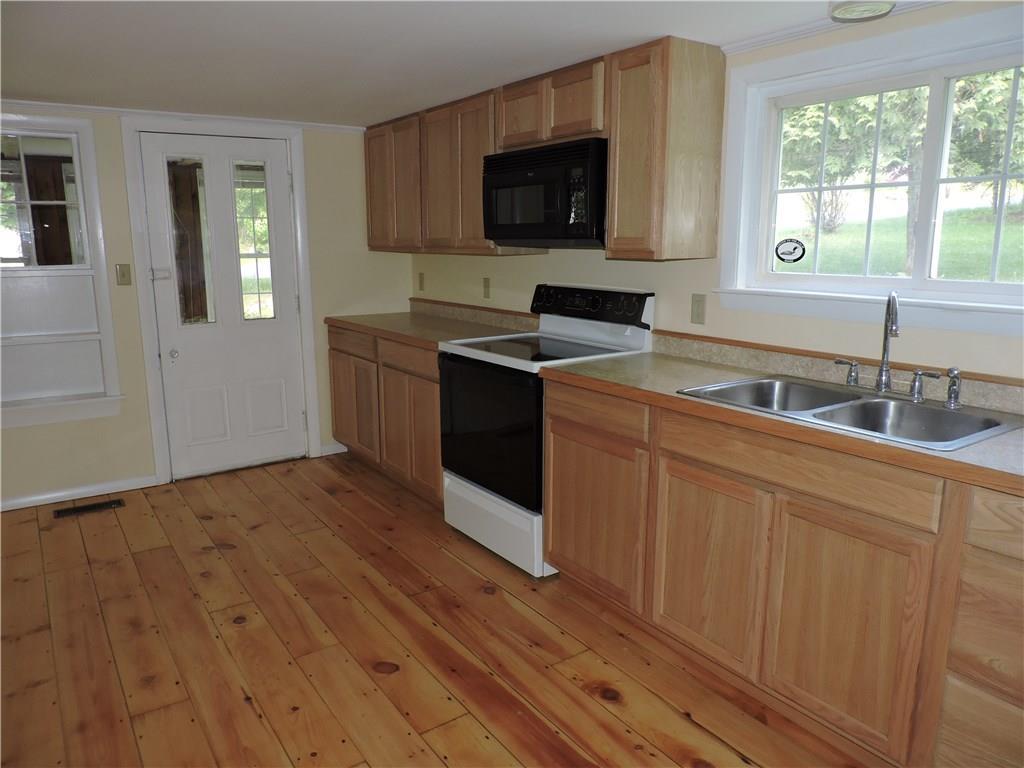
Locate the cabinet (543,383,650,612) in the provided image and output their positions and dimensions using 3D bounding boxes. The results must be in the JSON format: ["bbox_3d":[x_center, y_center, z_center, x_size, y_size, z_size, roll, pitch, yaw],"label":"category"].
[{"bbox_3d":[0.537,0.409,2.752,0.621,0.865,0.582,-8,14,-34],"label":"cabinet"}]

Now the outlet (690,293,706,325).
[{"bbox_3d":[0.745,-0.299,2.852,0.010,0.122,0.076,-8,14,-34],"label":"outlet"}]

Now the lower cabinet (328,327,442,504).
[{"bbox_3d":[-0.508,0.119,4.207,0.621,0.865,1.450,-8,14,-34],"label":"lower cabinet"}]

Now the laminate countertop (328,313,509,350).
[{"bbox_3d":[-0.508,-0.322,4.106,0.630,0.038,1.471,-8,14,-34],"label":"laminate countertop"}]

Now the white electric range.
[{"bbox_3d":[0.123,0.152,3.274,0.650,1.157,0.775,-8,14,-34],"label":"white electric range"}]

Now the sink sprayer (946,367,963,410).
[{"bbox_3d":[1.306,0.009,2.093,0.048,0.118,0.043,-8,14,-35],"label":"sink sprayer"}]

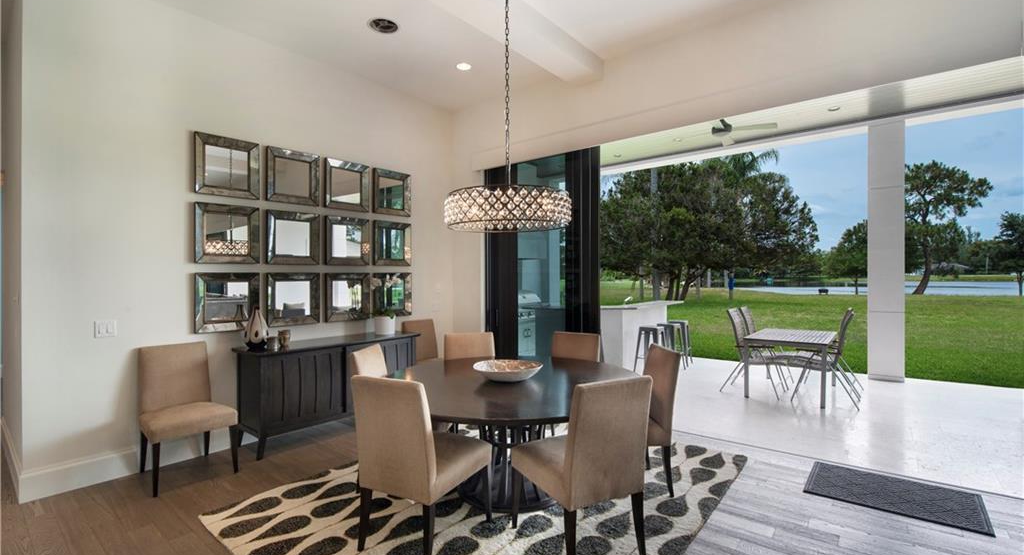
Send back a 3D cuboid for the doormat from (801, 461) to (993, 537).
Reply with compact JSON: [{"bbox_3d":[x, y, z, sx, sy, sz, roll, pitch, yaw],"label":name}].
[{"bbox_3d":[2.602,1.478,3.128,0.924,0.012,0.653,-1,0,38],"label":"doormat"}]

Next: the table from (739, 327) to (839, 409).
[{"bbox_3d":[3.564,1.096,5.766,0.850,0.720,1.400,0,0,38],"label":"table"}]

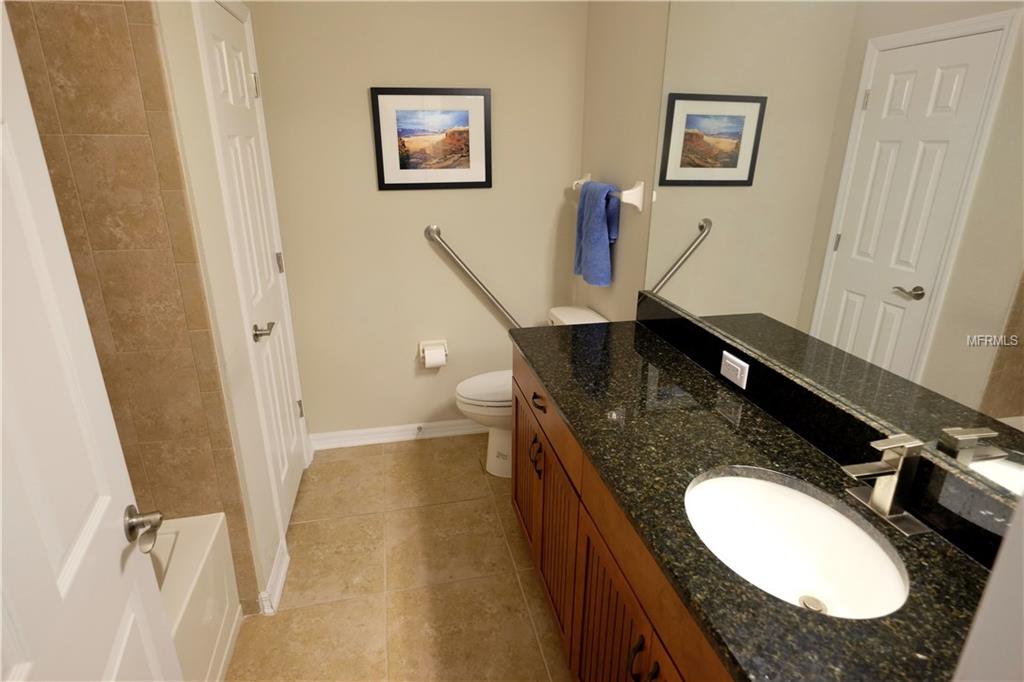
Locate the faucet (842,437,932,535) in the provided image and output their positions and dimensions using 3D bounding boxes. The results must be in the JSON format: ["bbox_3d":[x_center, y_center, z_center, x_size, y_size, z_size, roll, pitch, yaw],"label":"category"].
[{"bbox_3d":[0.693,0.259,1.028,0.150,0.163,0.148,-4,20,-12],"label":"faucet"}]

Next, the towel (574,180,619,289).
[{"bbox_3d":[0.375,-0.476,2.423,0.082,0.417,0.395,-4,20,-12],"label":"towel"}]

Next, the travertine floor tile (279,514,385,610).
[{"bbox_3d":[-0.732,0.882,2.210,0.415,0.010,0.488,-4,20,-12],"label":"travertine floor tile"}]

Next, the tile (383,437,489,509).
[{"bbox_3d":[-0.395,0.677,2.773,0.504,0.010,0.534,-4,20,-12],"label":"tile"}]

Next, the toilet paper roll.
[{"bbox_3d":[-0.401,0.087,2.864,0.109,0.104,0.104,-4,20,-12],"label":"toilet paper roll"}]

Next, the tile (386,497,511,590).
[{"bbox_3d":[-0.284,0.847,2.305,0.504,0.010,0.488,-4,20,-12],"label":"tile"}]

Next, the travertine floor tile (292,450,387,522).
[{"bbox_3d":[-0.845,0.712,2.675,0.419,0.010,0.526,-4,20,-12],"label":"travertine floor tile"}]

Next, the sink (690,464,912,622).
[{"bbox_3d":[0.507,0.429,1.041,0.338,0.160,0.436,-4,20,-12],"label":"sink"}]

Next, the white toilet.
[{"bbox_3d":[0.077,0.282,2.680,0.709,0.795,0.449,-4,20,-12],"label":"white toilet"}]

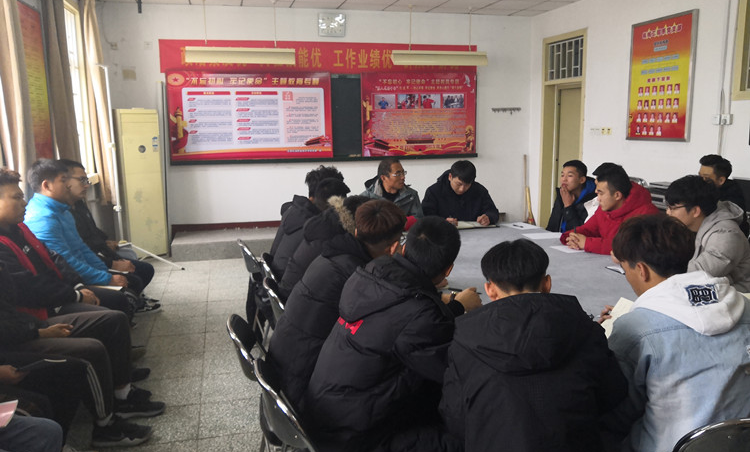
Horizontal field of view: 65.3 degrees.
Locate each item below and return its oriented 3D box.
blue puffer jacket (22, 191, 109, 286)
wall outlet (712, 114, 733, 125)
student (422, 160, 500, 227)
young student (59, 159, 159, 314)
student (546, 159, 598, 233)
[{"bbox_3d":[-1.992,0.122,3.810,0.530,0.670,0.500,-3,10,-12],"label":"blue puffer jacket"},{"bbox_3d":[3.078,-0.939,5.168,0.040,0.092,0.200,-3,10,-14],"label":"wall outlet"},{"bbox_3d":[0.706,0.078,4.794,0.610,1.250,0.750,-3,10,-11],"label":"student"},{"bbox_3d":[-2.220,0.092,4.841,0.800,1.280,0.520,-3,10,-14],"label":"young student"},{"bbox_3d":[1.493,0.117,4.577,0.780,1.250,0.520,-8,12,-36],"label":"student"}]

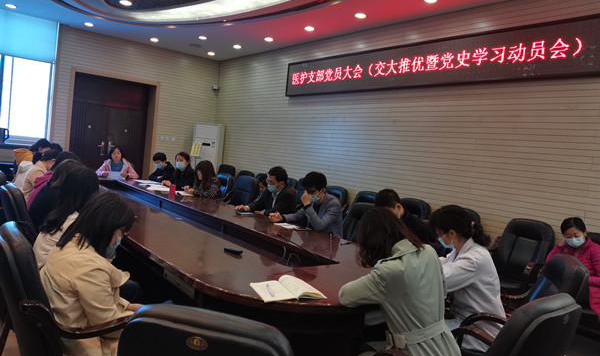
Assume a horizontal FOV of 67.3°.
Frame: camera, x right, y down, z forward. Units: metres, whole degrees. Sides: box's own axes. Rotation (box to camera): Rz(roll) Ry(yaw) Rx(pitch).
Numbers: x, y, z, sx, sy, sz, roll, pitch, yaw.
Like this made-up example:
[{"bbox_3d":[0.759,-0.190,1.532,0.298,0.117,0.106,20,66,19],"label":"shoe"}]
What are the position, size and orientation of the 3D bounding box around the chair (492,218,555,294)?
[{"bbox_3d":[1.763,0.850,3.886,0.650,1.000,0.590,4,4,-38],"label":"chair"}]

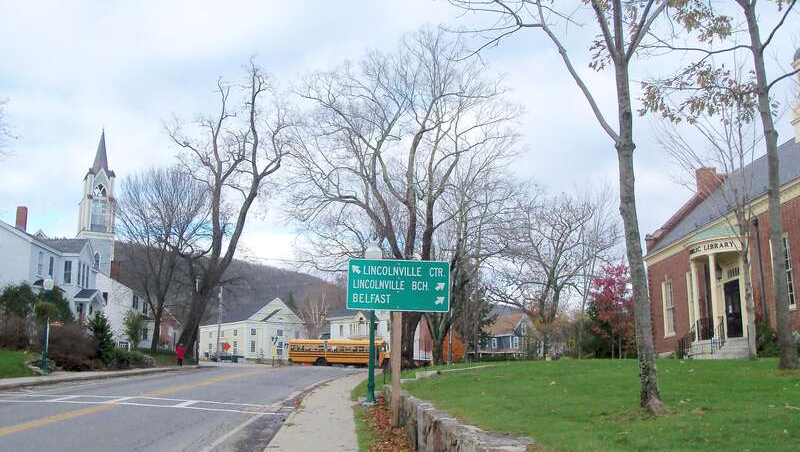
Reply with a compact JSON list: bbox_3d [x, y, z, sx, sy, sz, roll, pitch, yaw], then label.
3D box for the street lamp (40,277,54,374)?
[{"bbox_3d":[-15.144,4.255,34.753,0.550,4.180,0.500,0,-9,0],"label":"street lamp"}]

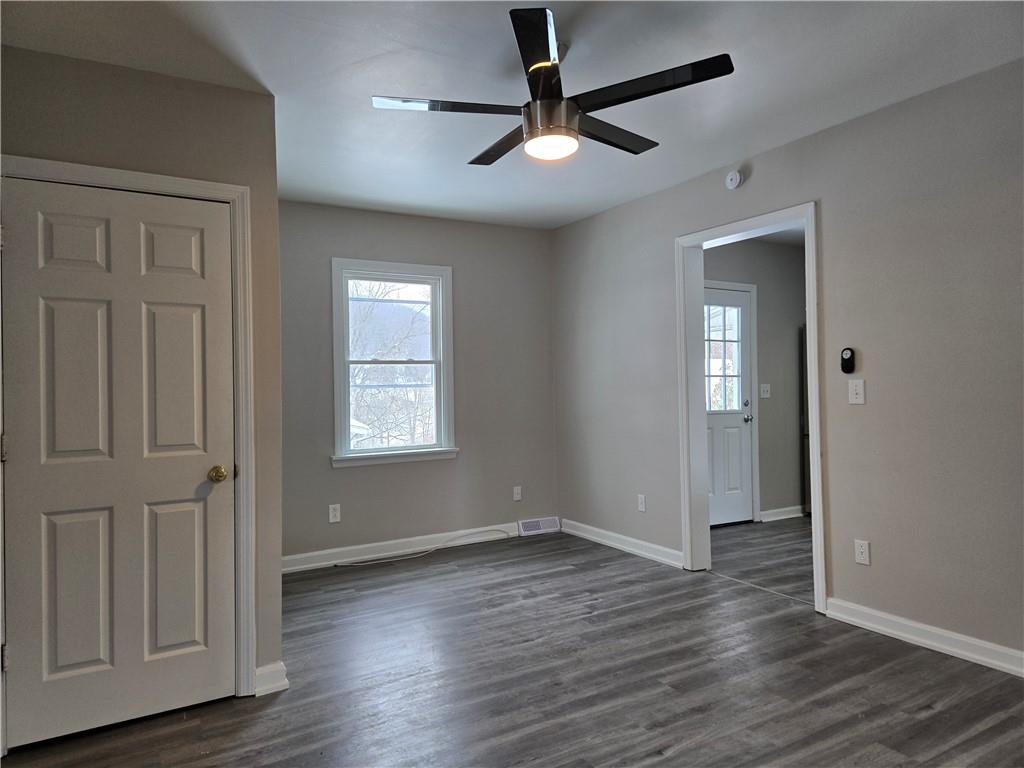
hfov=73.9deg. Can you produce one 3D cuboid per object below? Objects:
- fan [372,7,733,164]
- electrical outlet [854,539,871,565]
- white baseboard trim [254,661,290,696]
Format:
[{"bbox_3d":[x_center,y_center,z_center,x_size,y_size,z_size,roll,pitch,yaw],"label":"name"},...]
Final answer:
[{"bbox_3d":[0.154,-1.123,2.657,1.330,0.385,1.330,-1,0,-31],"label":"fan"},{"bbox_3d":[1.792,0.863,3.481,0.010,0.119,0.074,-1,0,-31],"label":"electrical outlet"},{"bbox_3d":[-1.001,1.236,2.845,0.125,0.108,0.021,-1,0,-31],"label":"white baseboard trim"}]

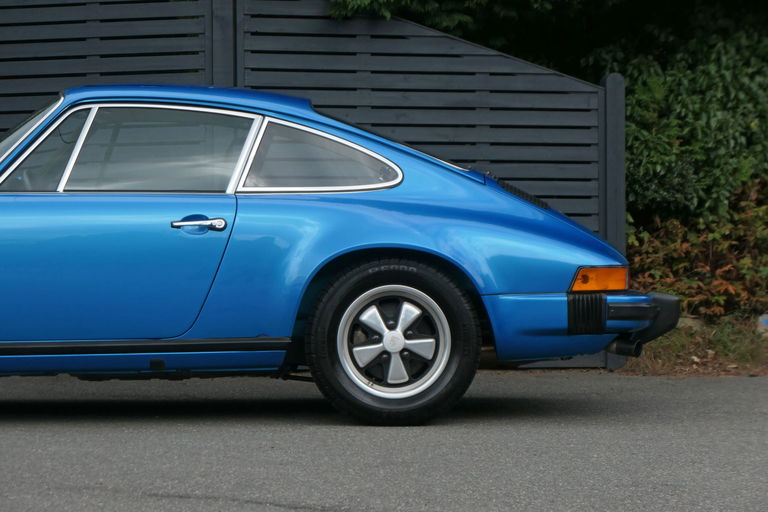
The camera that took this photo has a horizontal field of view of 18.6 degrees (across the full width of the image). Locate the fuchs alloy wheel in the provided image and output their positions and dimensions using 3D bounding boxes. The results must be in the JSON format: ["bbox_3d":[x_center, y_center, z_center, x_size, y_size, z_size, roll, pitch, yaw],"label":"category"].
[{"bbox_3d":[0.034,0.312,8.670,0.640,0.630,0.200,0,0,-2],"label":"fuchs alloy wheel"}]

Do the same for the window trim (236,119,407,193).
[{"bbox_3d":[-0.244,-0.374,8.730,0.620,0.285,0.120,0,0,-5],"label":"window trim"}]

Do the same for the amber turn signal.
[{"bbox_3d":[0.807,0.084,8.750,0.215,0.090,0.110,0,0,-10],"label":"amber turn signal"}]

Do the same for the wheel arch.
[{"bbox_3d":[0.031,0.167,8.600,0.740,0.400,0.150,0,0,-2],"label":"wheel arch"}]

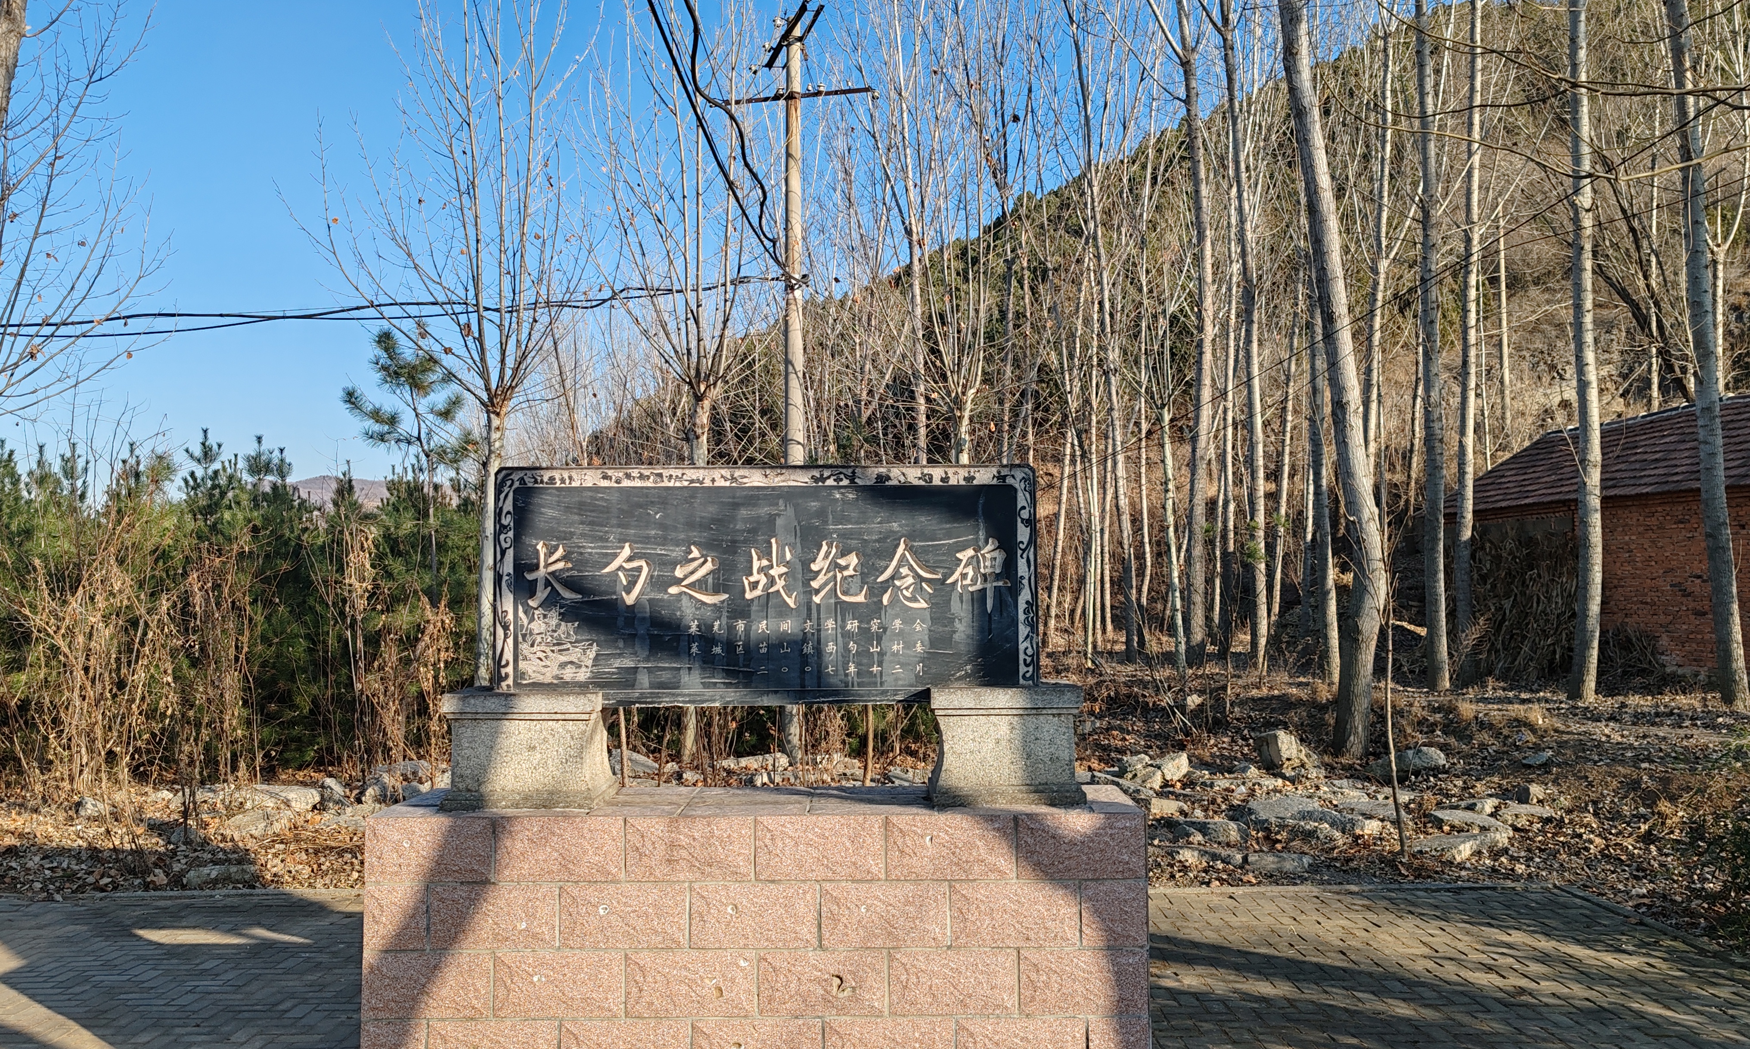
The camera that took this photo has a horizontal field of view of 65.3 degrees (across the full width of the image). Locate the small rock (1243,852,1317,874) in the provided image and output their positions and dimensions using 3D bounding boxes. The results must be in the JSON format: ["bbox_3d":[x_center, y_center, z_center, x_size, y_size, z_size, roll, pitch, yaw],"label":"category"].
[{"bbox_3d":[2.640,2.210,8.899,0.467,0.082,0.280,-1,-3,16],"label":"small rock"}]

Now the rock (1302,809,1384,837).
[{"bbox_3d":[3.511,2.219,10.205,0.583,0.166,0.420,0,-4,1],"label":"rock"}]

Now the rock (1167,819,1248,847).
[{"bbox_3d":[2.351,2.193,9.691,0.550,0.149,0.380,-1,-3,13],"label":"rock"}]

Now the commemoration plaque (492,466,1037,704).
[{"bbox_3d":[-0.363,0.205,4.583,1.803,0.792,0.120,0,-4,1],"label":"commemoration plaque"}]

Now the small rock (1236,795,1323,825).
[{"bbox_3d":[3.196,2.226,10.742,0.664,0.188,0.550,0,-4,1],"label":"small rock"}]

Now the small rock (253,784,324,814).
[{"bbox_3d":[-5.010,2.346,11.639,0.551,0.177,0.400,1,-3,-23],"label":"small rock"}]

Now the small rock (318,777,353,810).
[{"bbox_3d":[-4.729,2.348,11.953,0.284,0.278,0.280,0,-4,1],"label":"small rock"}]

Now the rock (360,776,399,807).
[{"bbox_3d":[-4.451,2.377,12.259,0.350,0.246,0.320,0,-4,1],"label":"rock"}]

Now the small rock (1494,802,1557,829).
[{"bbox_3d":[4.820,2.168,10.127,0.423,0.137,0.380,-2,-3,25],"label":"small rock"}]

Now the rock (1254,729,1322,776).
[{"bbox_3d":[3.938,2.160,13.018,0.607,0.412,0.450,0,-4,1],"label":"rock"}]

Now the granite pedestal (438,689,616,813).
[{"bbox_3d":[-1.125,0.729,4.478,0.490,0.371,0.390,0,-3,0],"label":"granite pedestal"}]

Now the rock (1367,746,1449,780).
[{"bbox_3d":[4.943,2.203,12.671,0.699,0.296,0.480,0,-4,1],"label":"rock"}]

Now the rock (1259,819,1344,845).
[{"bbox_3d":[3.040,2.205,9.756,0.581,0.113,0.420,-1,-3,17],"label":"rock"}]

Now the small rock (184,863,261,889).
[{"bbox_3d":[-4.254,2.276,8.895,0.474,0.137,0.300,0,-4,1],"label":"small rock"}]

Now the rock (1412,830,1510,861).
[{"bbox_3d":[4.040,2.193,9.412,0.645,0.176,0.480,0,-4,1],"label":"rock"}]

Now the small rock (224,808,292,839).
[{"bbox_3d":[-4.688,2.281,10.386,0.467,0.169,0.380,1,-3,-24],"label":"small rock"}]

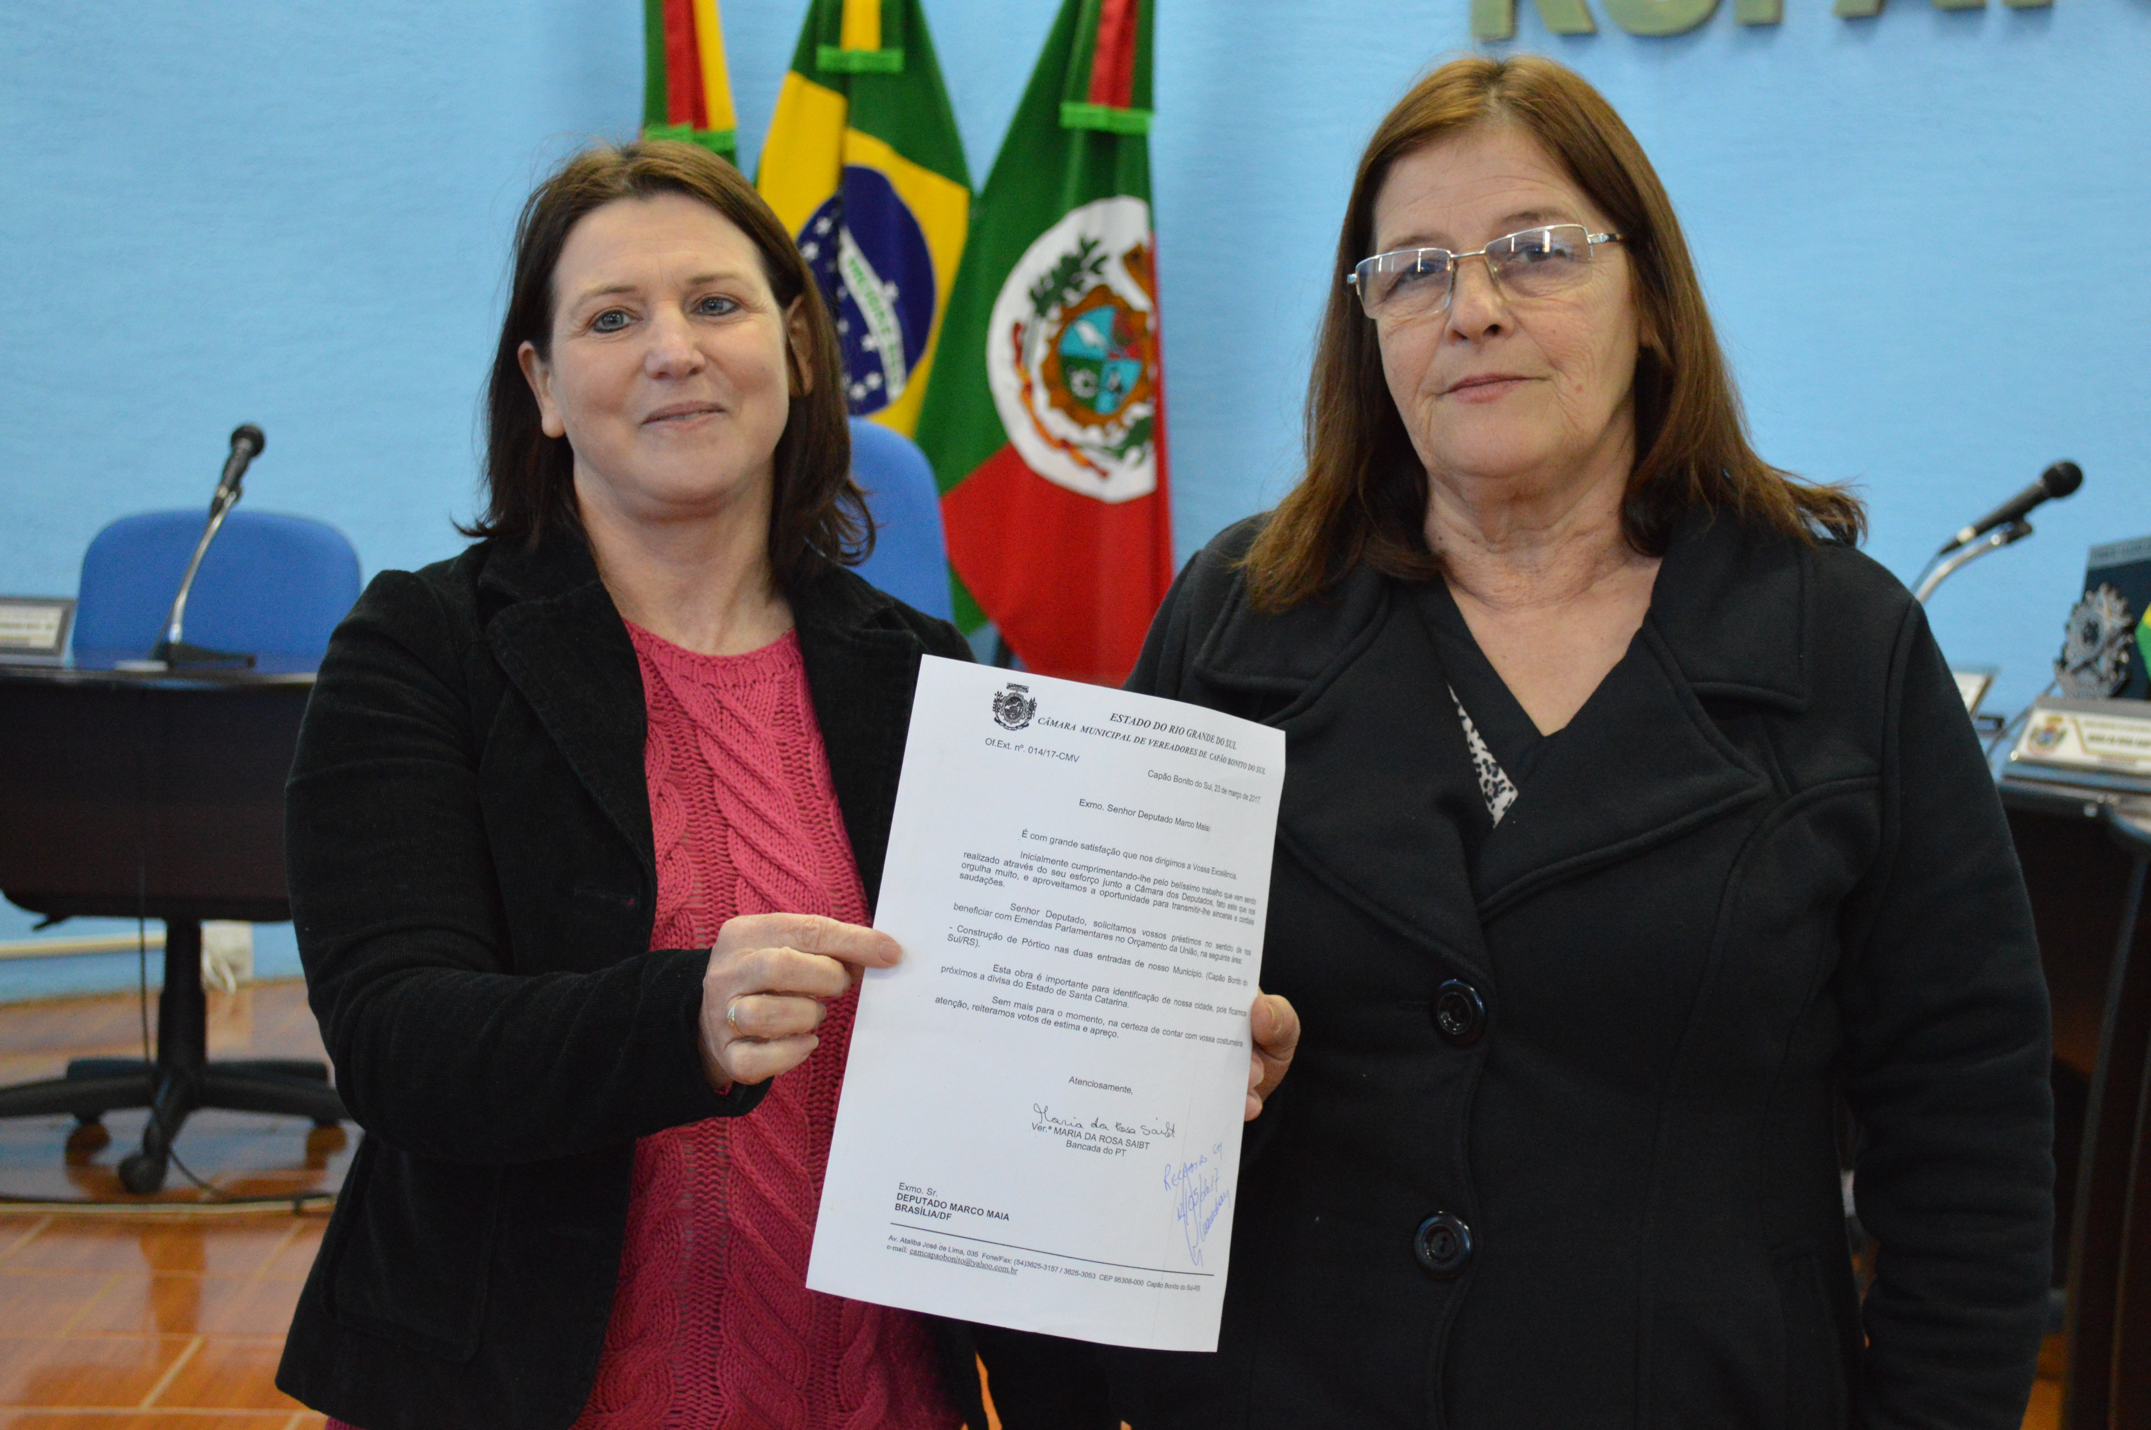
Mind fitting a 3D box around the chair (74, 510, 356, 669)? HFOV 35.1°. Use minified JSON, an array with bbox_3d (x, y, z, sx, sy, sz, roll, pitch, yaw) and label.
[{"bbox_3d":[-1.315,0.165,5.060,0.610,0.950,0.620,2,3,-3],"label":"chair"}]

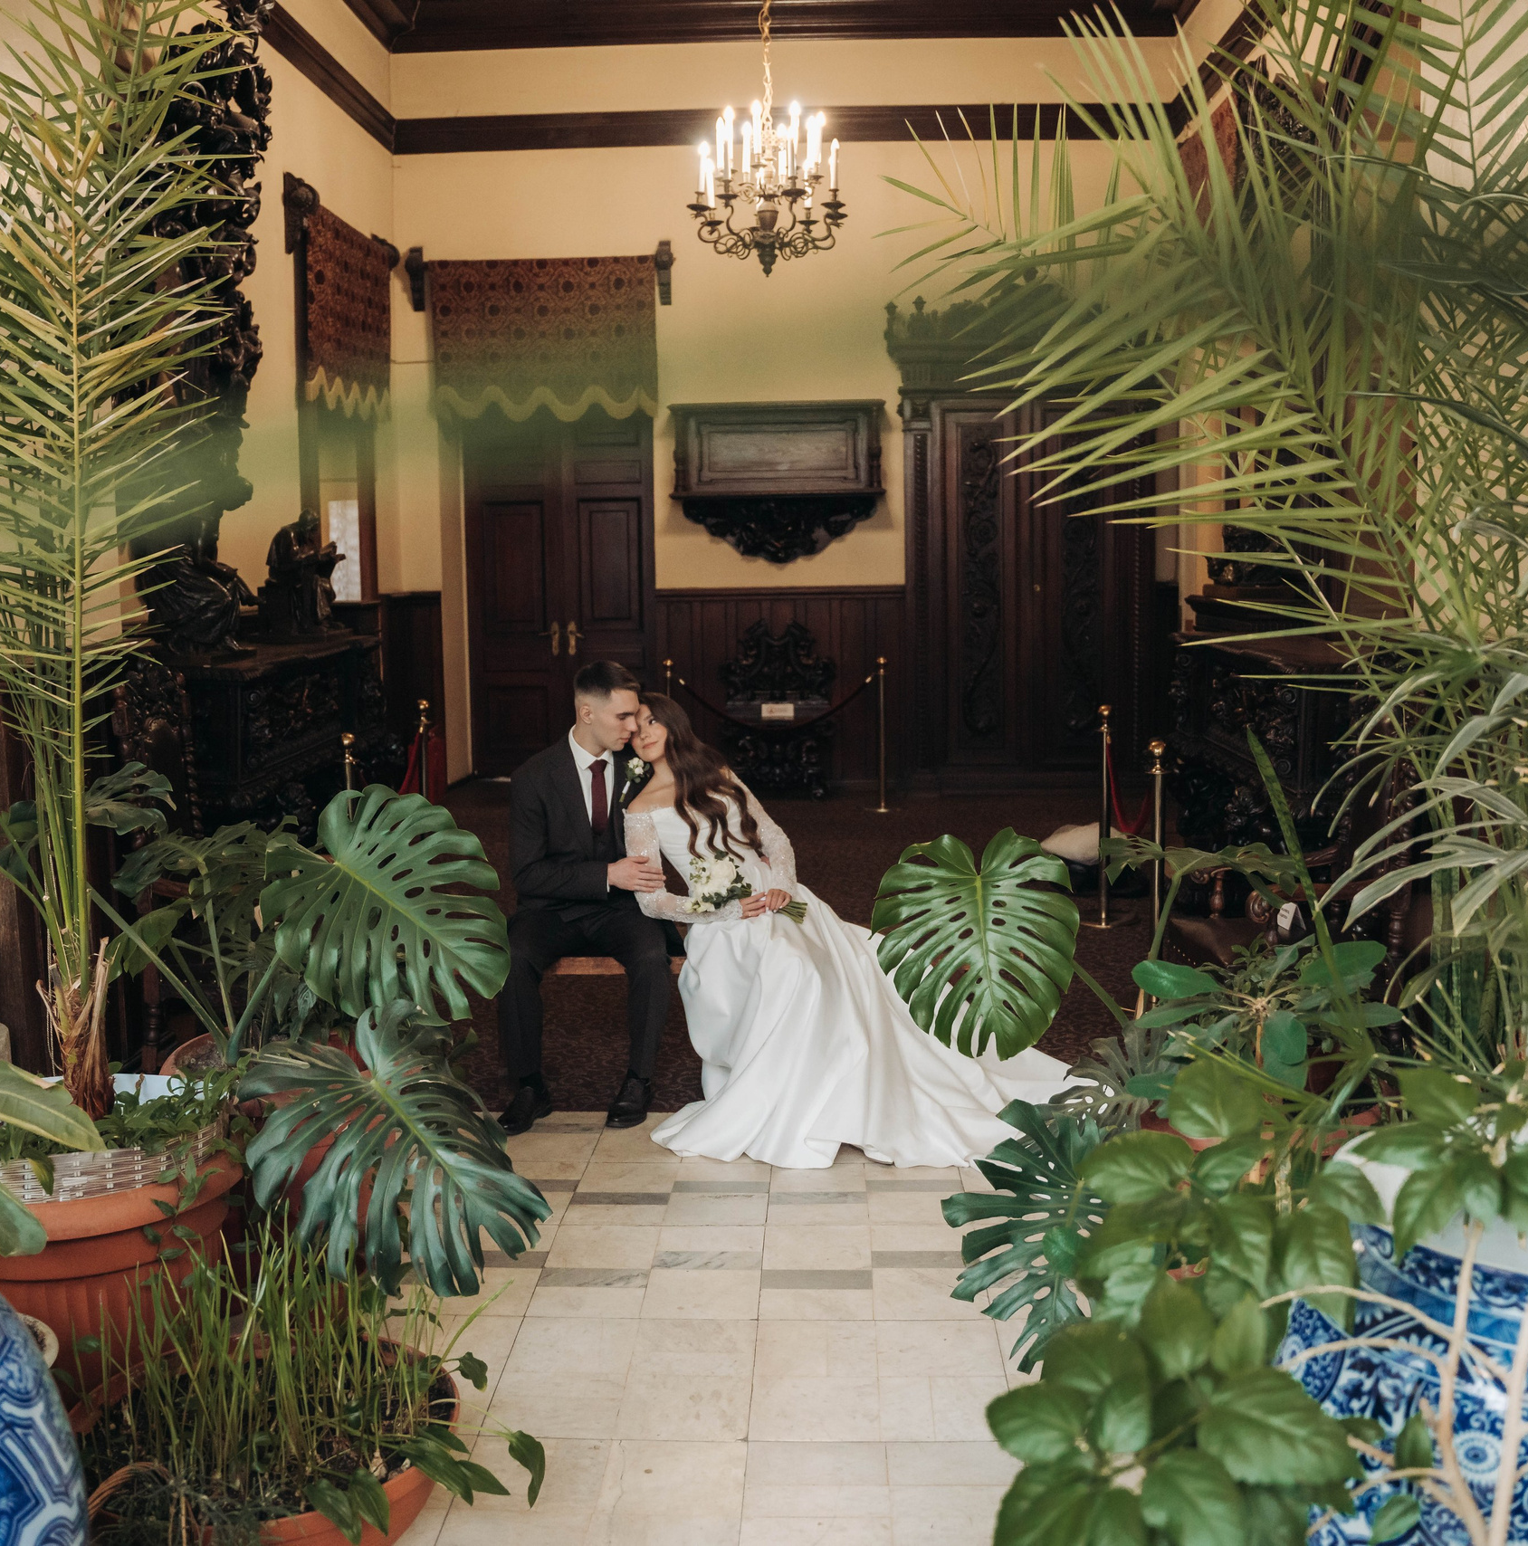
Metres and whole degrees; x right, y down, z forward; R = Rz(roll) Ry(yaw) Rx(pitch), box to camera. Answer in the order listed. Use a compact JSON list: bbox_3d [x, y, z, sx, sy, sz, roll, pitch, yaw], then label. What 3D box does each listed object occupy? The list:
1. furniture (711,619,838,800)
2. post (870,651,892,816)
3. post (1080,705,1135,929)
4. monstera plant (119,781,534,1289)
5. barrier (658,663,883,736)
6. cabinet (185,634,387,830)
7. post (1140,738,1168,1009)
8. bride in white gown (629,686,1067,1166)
[{"bbox_3d":[0.076,-0.453,11.210,0.800,1.220,0.500,0,7,2],"label":"furniture"},{"bbox_3d":[0.772,-0.249,10.504,0.310,0.980,0.310,0,7,2],"label":"post"},{"bbox_3d":[1.515,0.175,7.162,0.310,0.980,0.310,0,7,2],"label":"post"},{"bbox_3d":[-0.886,0.596,3.500,0.870,1.070,0.750,0,7,2],"label":"monstera plant"},{"bbox_3d":[0.080,-0.442,10.495,1.370,0.370,0.050,0,7,2],"label":"barrier"},{"bbox_3d":[-2.298,0.078,7.309,0.720,1.220,1.950,0,7,2],"label":"cabinet"},{"bbox_3d":[1.405,0.352,5.806,0.310,0.980,0.310,0,7,2],"label":"post"},{"bbox_3d":[0.297,0.402,4.663,1.280,1.200,0.900,1,7,9],"label":"bride in white gown"}]

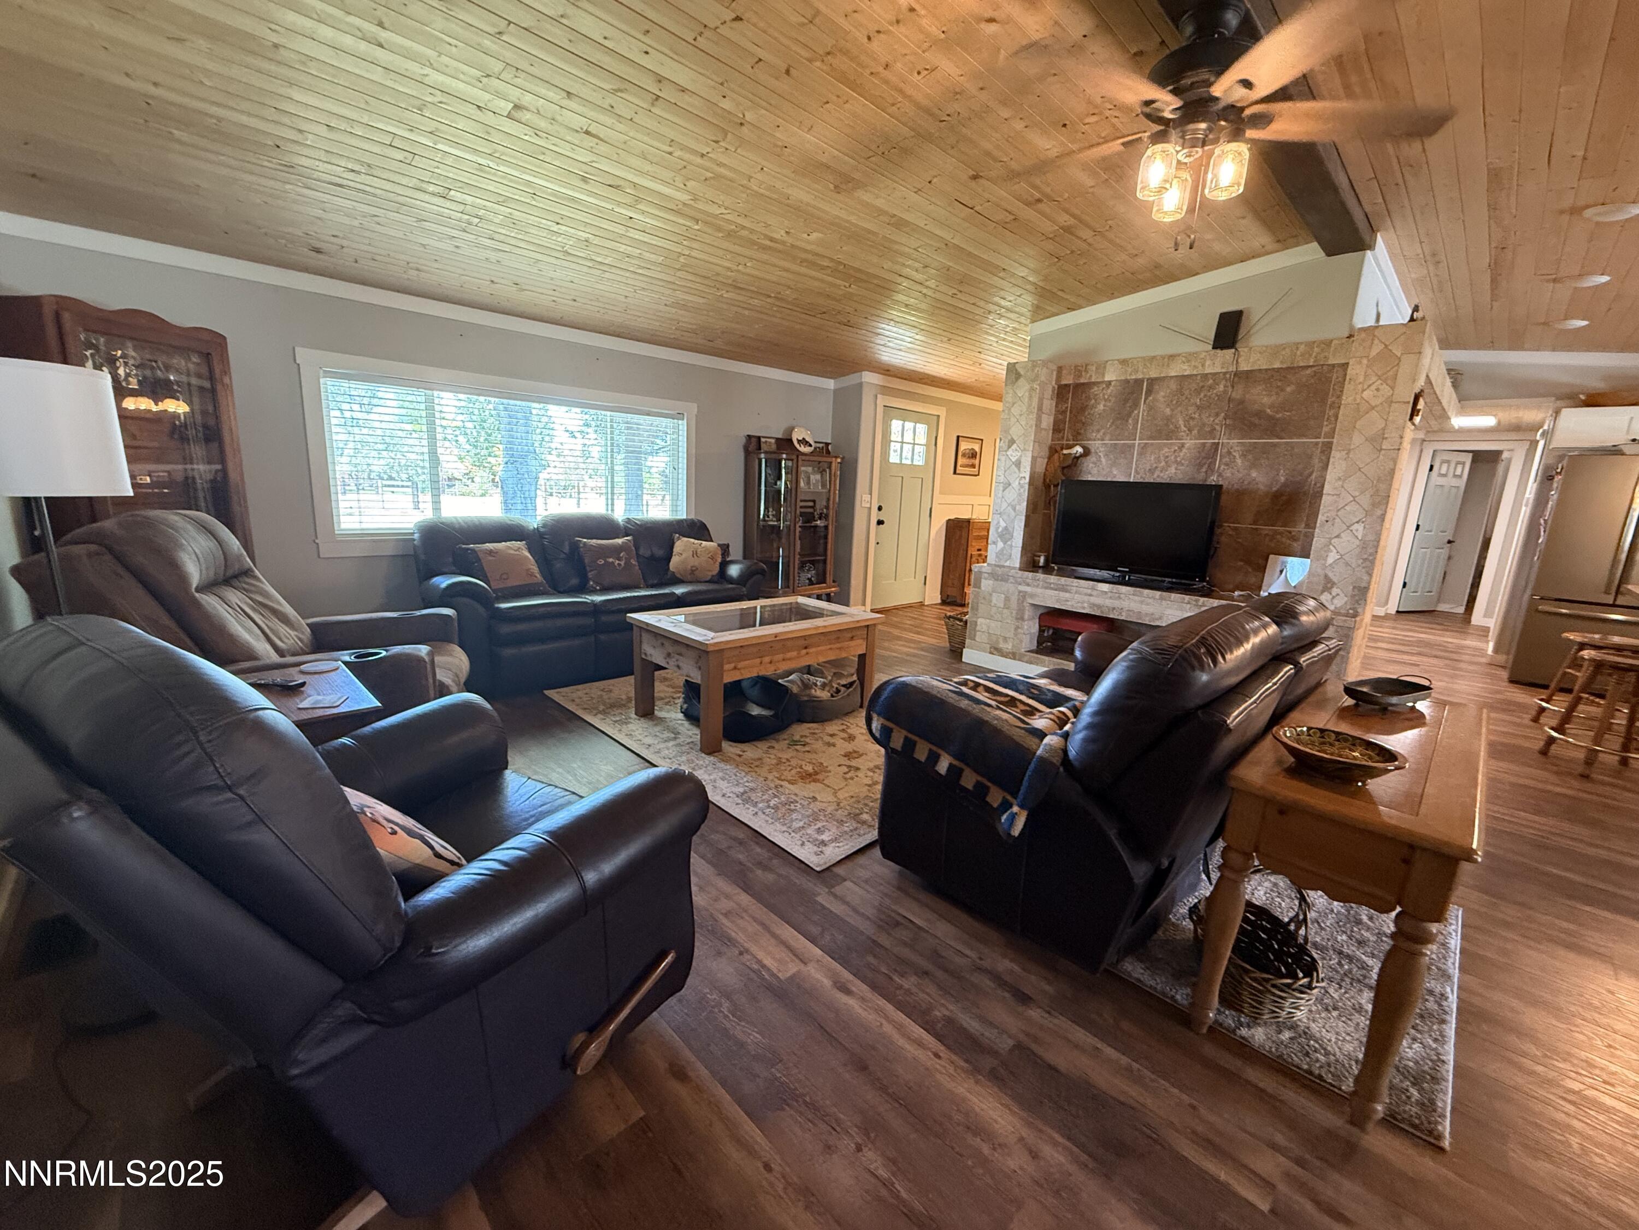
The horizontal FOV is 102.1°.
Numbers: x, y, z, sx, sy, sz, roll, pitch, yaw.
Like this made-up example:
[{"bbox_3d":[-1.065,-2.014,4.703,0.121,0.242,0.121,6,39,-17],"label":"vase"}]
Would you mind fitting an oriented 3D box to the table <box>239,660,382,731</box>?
[{"bbox_3d":[-1.712,0.533,2.013,0.570,0.585,0.596,-9,16,-44],"label":"table"}]

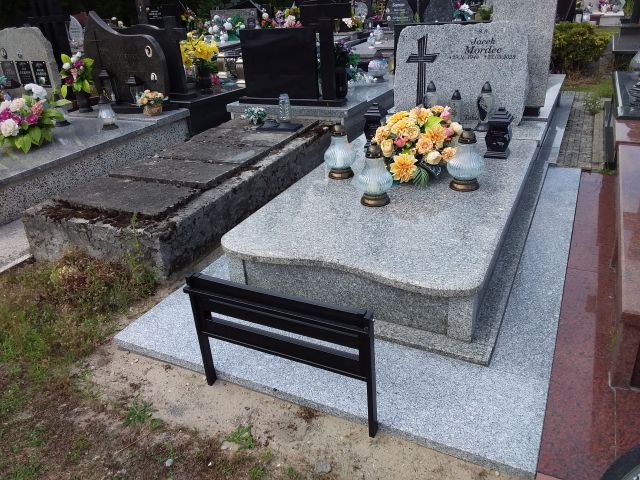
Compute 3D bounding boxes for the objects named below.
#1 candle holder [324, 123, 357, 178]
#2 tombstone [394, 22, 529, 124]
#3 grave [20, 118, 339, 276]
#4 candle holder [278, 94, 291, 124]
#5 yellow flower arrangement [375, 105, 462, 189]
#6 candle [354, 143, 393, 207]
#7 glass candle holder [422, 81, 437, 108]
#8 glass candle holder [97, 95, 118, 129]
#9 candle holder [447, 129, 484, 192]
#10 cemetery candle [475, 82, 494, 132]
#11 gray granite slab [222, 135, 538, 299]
[{"bbox_3d":[0.120,-0.525,3.026,0.187,0.314,0.187,-3,27,2],"label":"candle holder"},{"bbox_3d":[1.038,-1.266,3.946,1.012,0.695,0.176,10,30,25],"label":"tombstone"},{"bbox_3d":[-0.787,-0.463,3.735,1.021,0.255,2.253,10,30,25],"label":"grave"},{"bbox_3d":[-0.303,-1.136,4.462,0.082,0.225,0.082,-3,27,2],"label":"candle holder"},{"bbox_3d":[0.569,-0.545,2.982,0.484,0.334,0.422,10,30,25],"label":"yellow flower arrangement"},{"bbox_3d":[0.272,-0.340,2.640,0.199,0.311,0.199,-3,27,2],"label":"candle"},{"bbox_3d":[0.826,-1.005,3.853,0.113,0.340,0.113,10,30,25],"label":"glass candle holder"},{"bbox_3d":[-1.777,-1.070,4.302,0.141,0.295,0.141,10,30,25],"label":"glass candle holder"},{"bbox_3d":[0.780,-0.433,2.747,0.196,0.321,0.196,10,30,25],"label":"candle holder"},{"bbox_3d":[1.187,-0.955,3.706,0.121,0.340,0.121,10,30,25],"label":"cemetery candle"},{"bbox_3d":[0.480,-0.296,2.915,1.179,0.038,2.015,10,30,25],"label":"gray granite slab"}]

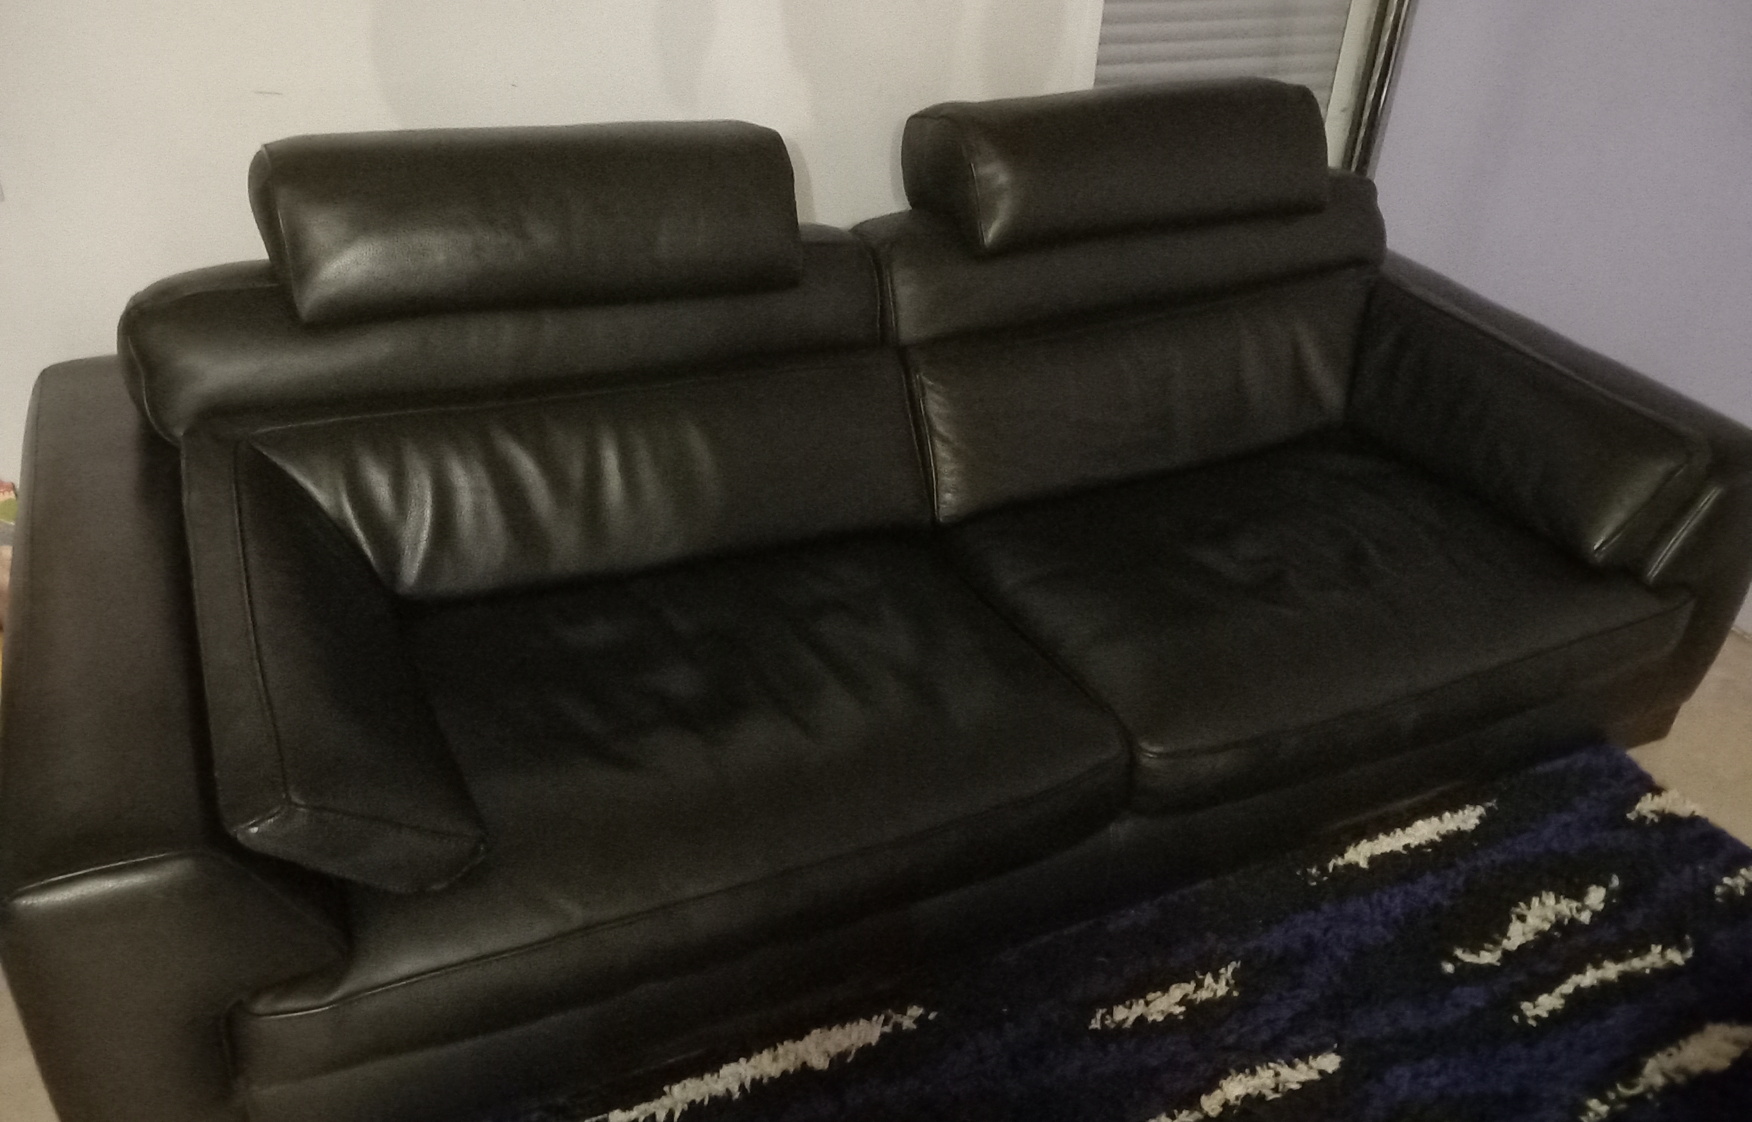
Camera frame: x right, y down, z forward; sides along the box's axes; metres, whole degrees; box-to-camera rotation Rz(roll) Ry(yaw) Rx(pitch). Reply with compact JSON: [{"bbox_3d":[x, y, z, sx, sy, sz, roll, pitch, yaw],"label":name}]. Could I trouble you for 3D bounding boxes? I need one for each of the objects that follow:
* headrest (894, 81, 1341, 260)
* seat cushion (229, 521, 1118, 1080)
[{"bbox_3d":[0.419,-0.662,2.284,0.685,0.213,0.249,-11,21,-23],"label":"headrest"},{"bbox_3d":[-0.281,0.223,1.769,1.061,0.142,0.639,-11,36,-23],"label":"seat cushion"}]

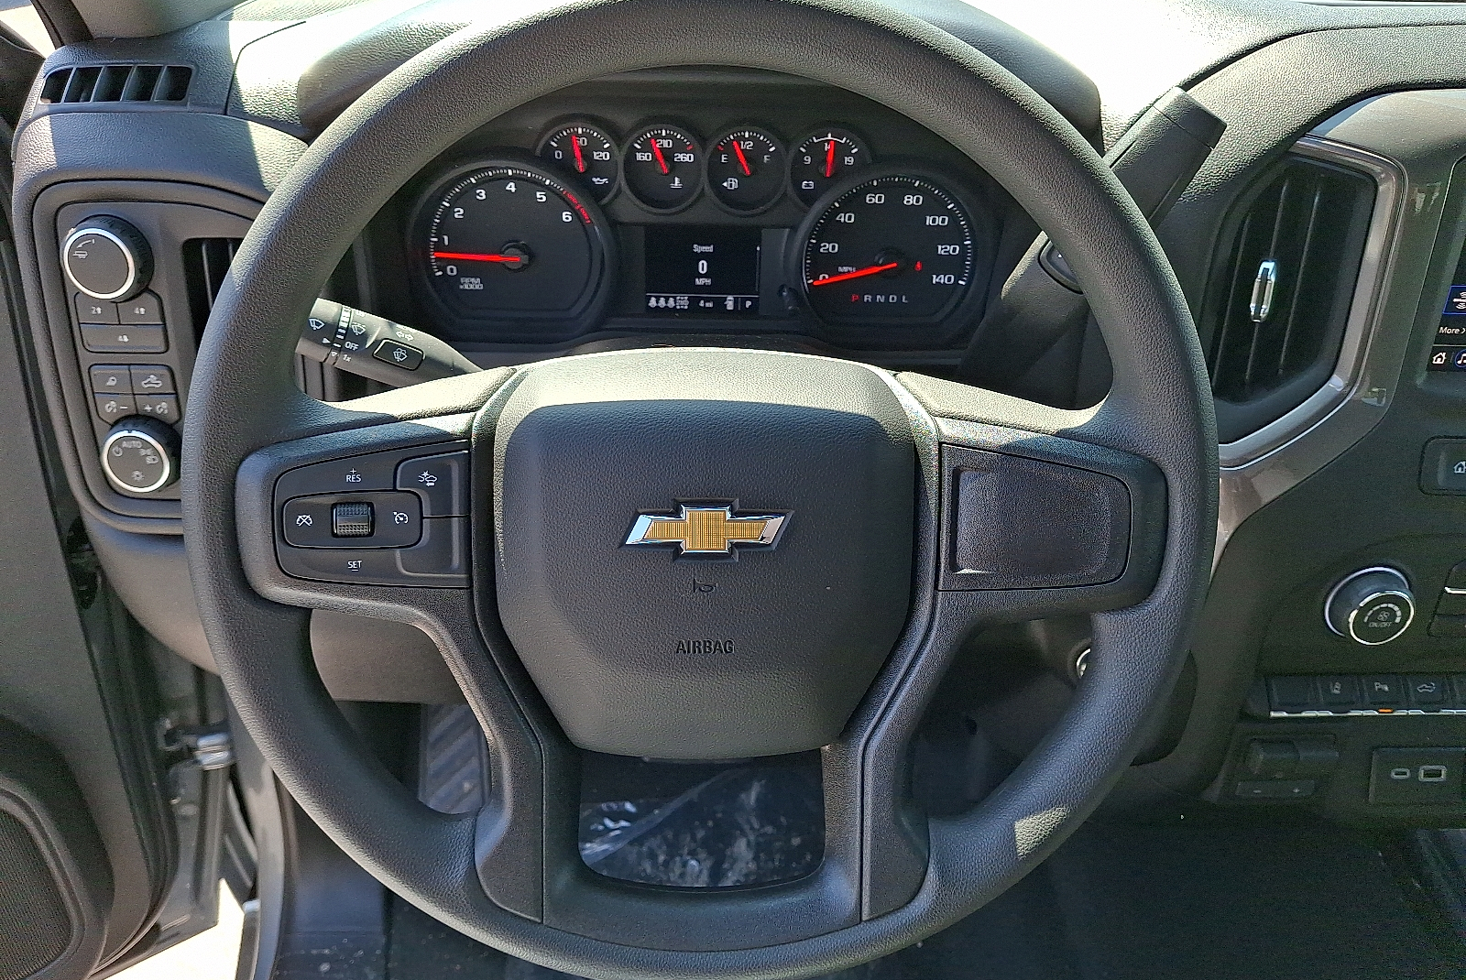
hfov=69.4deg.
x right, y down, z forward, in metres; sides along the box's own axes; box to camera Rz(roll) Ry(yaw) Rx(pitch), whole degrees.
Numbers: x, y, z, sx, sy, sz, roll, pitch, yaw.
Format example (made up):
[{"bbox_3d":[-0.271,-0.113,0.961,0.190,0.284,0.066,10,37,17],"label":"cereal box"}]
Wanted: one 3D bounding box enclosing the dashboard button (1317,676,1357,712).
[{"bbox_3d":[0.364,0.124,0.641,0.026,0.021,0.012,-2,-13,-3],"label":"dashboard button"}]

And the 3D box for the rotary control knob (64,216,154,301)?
[{"bbox_3d":[-0.327,-0.119,0.552,0.045,0.045,0.016,-1,24,-2],"label":"rotary control knob"}]

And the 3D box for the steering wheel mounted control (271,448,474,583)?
[{"bbox_3d":[-0.141,0.010,0.416,0.075,0.054,0.022,0,8,0],"label":"steering wheel mounted control"}]

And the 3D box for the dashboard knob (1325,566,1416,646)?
[{"bbox_3d":[0.369,0.069,0.608,0.049,0.049,0.018,-1,27,-2],"label":"dashboard knob"}]

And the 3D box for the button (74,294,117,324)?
[{"bbox_3d":[-0.341,-0.099,0.571,0.021,0.017,0.008,-1,24,-2],"label":"button"}]

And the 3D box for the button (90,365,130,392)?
[{"bbox_3d":[-0.356,-0.064,0.607,0.022,0.016,0.008,0,19,0],"label":"button"}]

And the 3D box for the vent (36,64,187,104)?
[{"bbox_3d":[-0.327,-0.212,0.568,0.079,0.020,0.026,0,70,0],"label":"vent"}]

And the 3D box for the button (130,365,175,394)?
[{"bbox_3d":[-0.332,-0.064,0.607,0.024,0.017,0.008,0,19,0],"label":"button"}]

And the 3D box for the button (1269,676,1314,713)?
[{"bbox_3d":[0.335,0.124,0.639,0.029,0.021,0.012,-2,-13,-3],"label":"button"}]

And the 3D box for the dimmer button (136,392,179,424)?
[{"bbox_3d":[-0.322,-0.046,0.594,0.025,0.017,0.008,-1,24,-2],"label":"dimmer button"}]

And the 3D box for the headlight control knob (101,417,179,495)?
[{"bbox_3d":[-0.332,-0.019,0.595,0.045,0.045,0.016,-1,24,-2],"label":"headlight control knob"}]

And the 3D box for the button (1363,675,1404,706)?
[{"bbox_3d":[0.356,0.110,0.580,0.022,0.009,0.017,0,74,0],"label":"button"}]

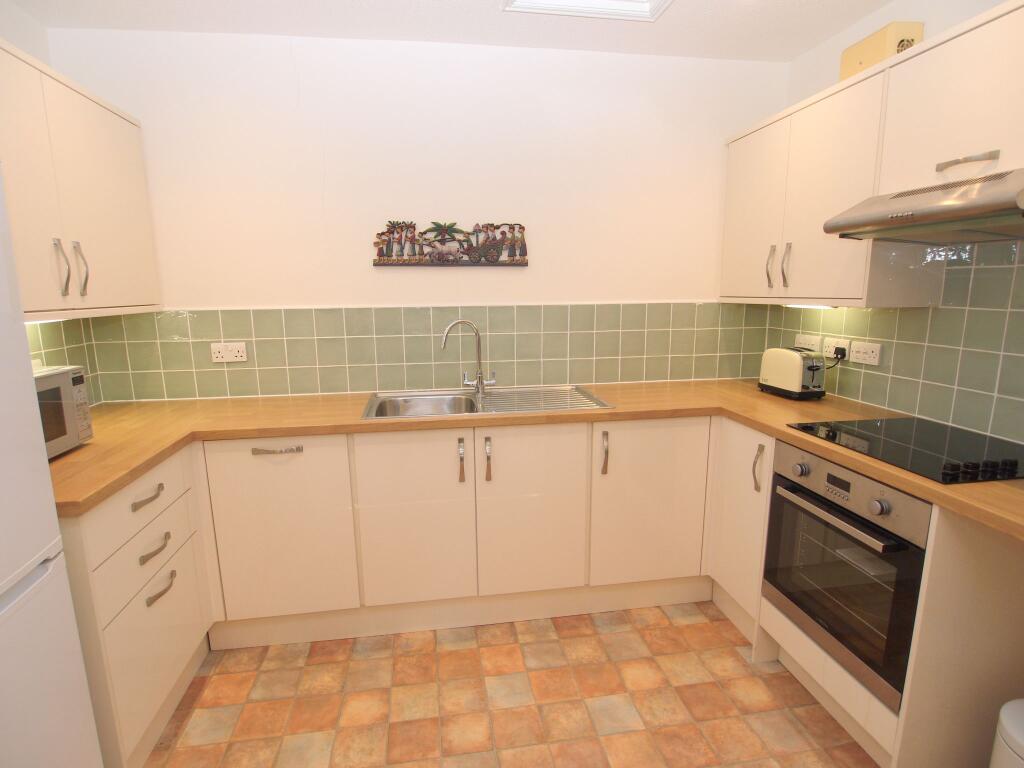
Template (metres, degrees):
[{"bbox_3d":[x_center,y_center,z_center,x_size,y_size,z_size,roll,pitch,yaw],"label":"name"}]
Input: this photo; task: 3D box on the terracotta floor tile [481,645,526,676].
[{"bbox_3d":[-0.038,1.056,2.040,0.160,0.010,0.160,-2,10,-9],"label":"terracotta floor tile"}]

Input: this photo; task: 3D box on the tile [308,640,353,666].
[{"bbox_3d":[-0.720,1.066,2.108,0.164,0.010,0.146,-2,11,-9],"label":"tile"}]

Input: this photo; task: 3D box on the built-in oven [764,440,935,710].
[{"bbox_3d":[1.237,0.529,1.684,0.570,0.596,0.592,-2,11,-9],"label":"built-in oven"}]

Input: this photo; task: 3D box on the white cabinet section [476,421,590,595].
[{"bbox_3d":[0.044,0.467,2.464,0.455,0.724,0.586,-2,10,-8],"label":"white cabinet section"}]

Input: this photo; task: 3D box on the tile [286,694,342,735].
[{"bbox_3d":[-0.659,1.117,1.796,0.157,0.010,0.156,-2,10,-9],"label":"tile"}]

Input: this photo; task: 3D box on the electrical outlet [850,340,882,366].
[{"bbox_3d":[1.432,-0.127,2.160,0.012,0.086,0.147,-2,10,-8],"label":"electrical outlet"}]

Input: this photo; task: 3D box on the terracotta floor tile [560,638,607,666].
[{"bbox_3d":[0.288,1.048,2.093,0.157,0.010,0.158,-2,10,-8],"label":"terracotta floor tile"}]

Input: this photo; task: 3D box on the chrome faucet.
[{"bbox_3d":[-0.199,-0.124,2.454,0.252,0.340,0.065,-4,11,-17],"label":"chrome faucet"}]

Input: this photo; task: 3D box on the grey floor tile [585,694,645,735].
[{"bbox_3d":[0.337,1.099,1.774,0.160,0.010,0.160,-2,10,-9],"label":"grey floor tile"}]

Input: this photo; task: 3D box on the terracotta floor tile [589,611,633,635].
[{"bbox_3d":[0.429,1.019,2.284,0.157,0.010,0.153,-2,10,-9],"label":"terracotta floor tile"}]

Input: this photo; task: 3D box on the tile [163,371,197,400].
[{"bbox_3d":[-1.497,0.004,2.413,0.131,0.129,0.008,-2,10,-8],"label":"tile"}]

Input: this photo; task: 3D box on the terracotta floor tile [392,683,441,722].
[{"bbox_3d":[-0.336,1.096,1.831,0.160,0.010,0.160,-2,10,-9],"label":"terracotta floor tile"}]

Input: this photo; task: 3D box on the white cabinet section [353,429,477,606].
[{"bbox_3d":[-0.413,0.484,2.397,0.456,0.724,0.586,-2,10,-8],"label":"white cabinet section"}]

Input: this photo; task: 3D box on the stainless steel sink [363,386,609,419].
[{"bbox_3d":[-0.121,0.146,2.313,0.972,0.165,0.508,-2,10,-8],"label":"stainless steel sink"}]

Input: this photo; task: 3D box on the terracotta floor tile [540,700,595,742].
[{"bbox_3d":[0.184,1.122,1.772,0.161,0.010,0.158,-2,11,-9],"label":"terracotta floor tile"}]

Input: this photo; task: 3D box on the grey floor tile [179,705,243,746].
[{"bbox_3d":[-0.968,1.099,1.709,0.155,0.010,0.154,-2,10,-9],"label":"grey floor tile"}]

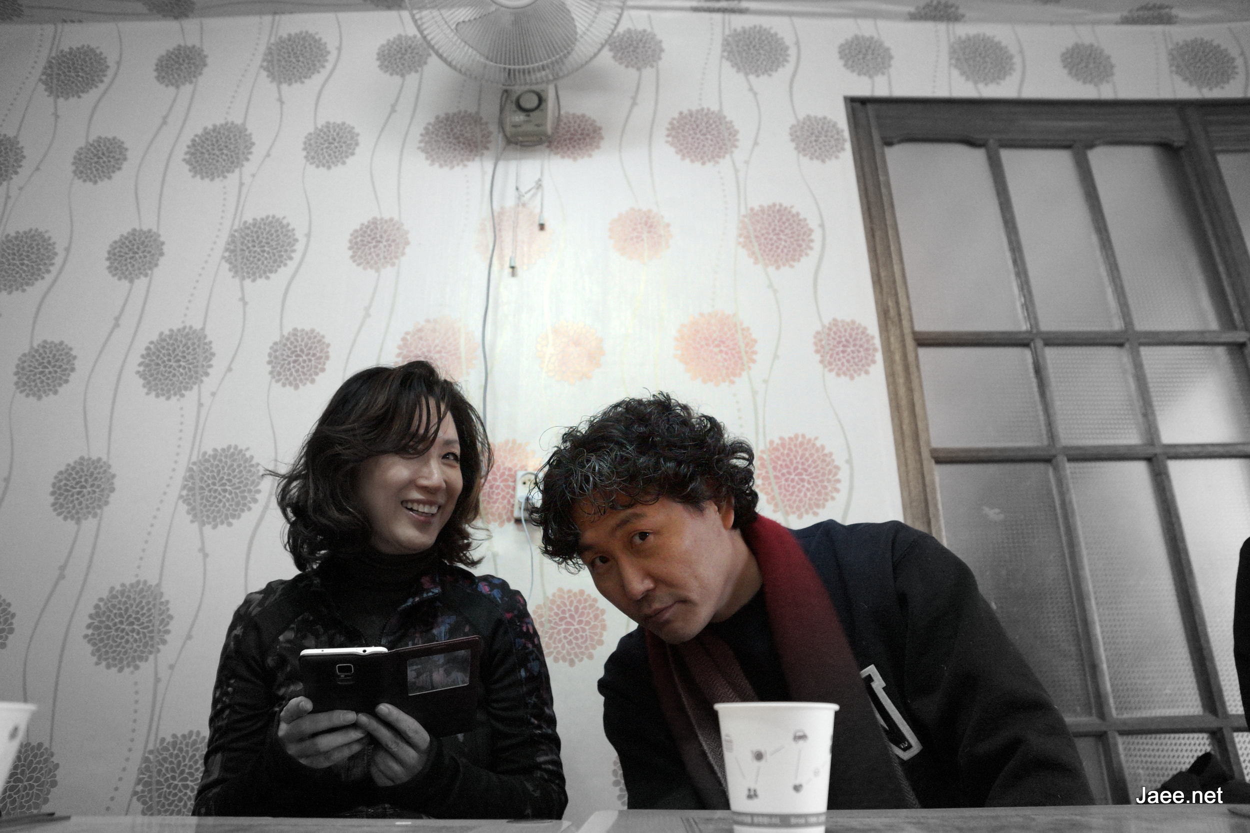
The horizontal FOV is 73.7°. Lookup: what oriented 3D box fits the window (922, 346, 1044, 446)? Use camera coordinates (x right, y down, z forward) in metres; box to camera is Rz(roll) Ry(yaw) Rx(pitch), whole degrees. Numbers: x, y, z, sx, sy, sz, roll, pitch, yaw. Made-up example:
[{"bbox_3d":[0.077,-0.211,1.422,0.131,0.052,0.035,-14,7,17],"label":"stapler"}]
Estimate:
[{"bbox_3d":[0.697,-0.041,1.629,0.230,0.217,0.030,-1,-21,0],"label":"window"}]

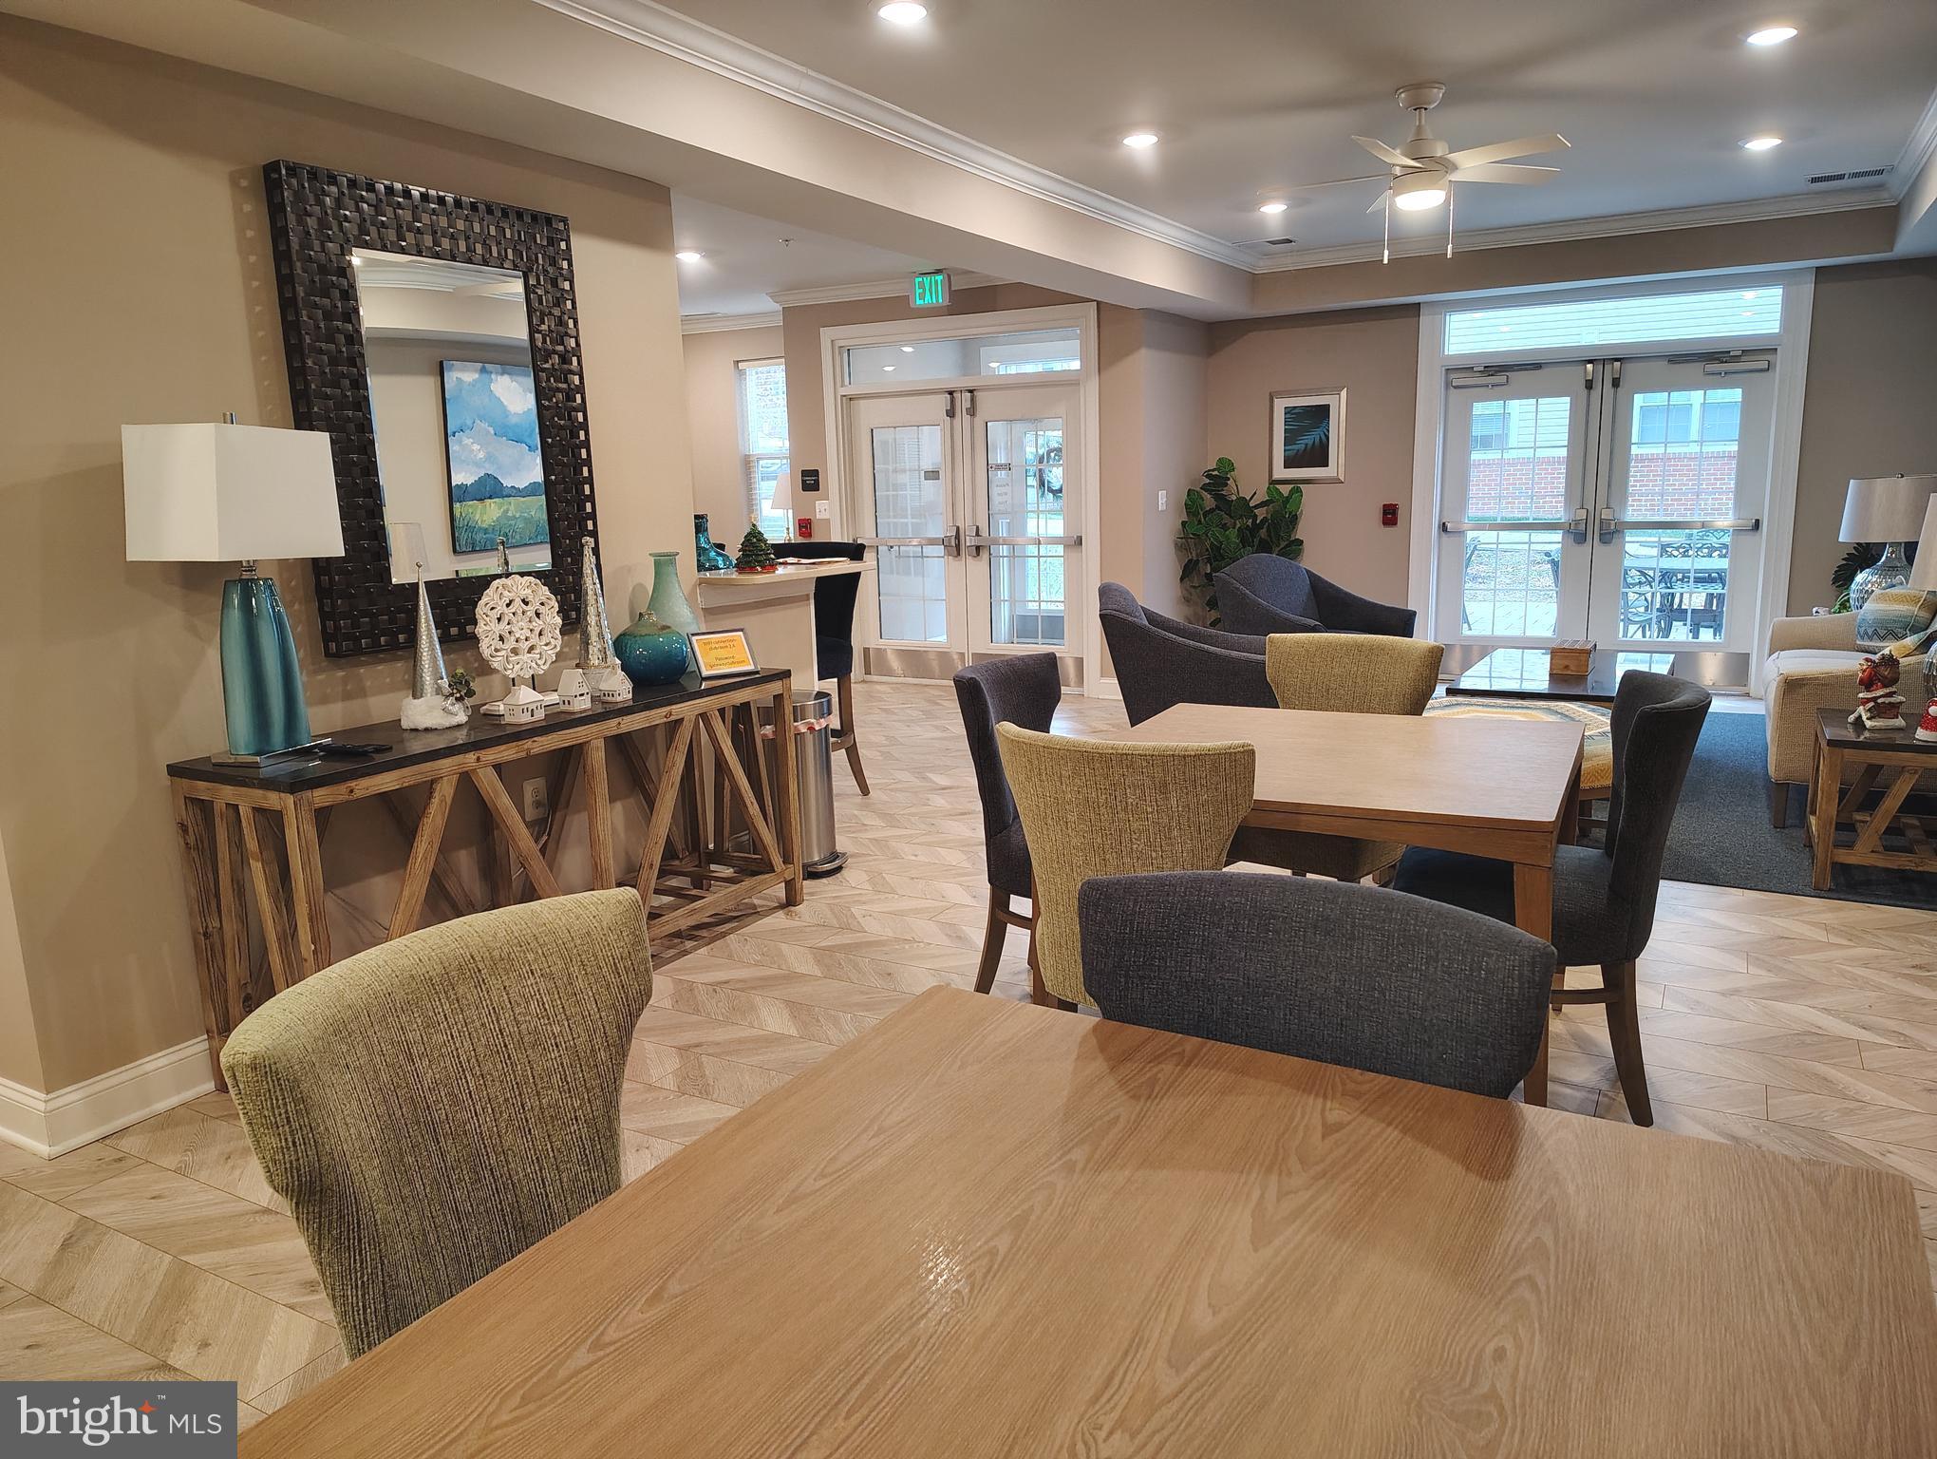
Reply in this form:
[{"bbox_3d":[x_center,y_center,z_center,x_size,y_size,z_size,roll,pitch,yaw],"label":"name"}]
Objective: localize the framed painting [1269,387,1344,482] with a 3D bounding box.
[{"bbox_3d":[2.266,-1.956,9.028,0.510,0.605,0.030,4,12,28],"label":"framed painting"}]

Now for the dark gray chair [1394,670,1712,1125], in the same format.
[{"bbox_3d":[1.328,0.360,3.106,0.630,0.920,0.570,3,11,23],"label":"dark gray chair"}]

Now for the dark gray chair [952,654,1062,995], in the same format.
[{"bbox_3d":[0.325,0.298,3.604,0.620,0.920,0.570,4,12,29],"label":"dark gray chair"}]

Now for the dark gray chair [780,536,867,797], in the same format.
[{"bbox_3d":[-0.758,-0.234,5.943,0.530,1.160,0.600,4,12,28],"label":"dark gray chair"}]

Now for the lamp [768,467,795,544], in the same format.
[{"bbox_3d":[-1.416,-1.706,10.564,0.260,0.700,0.260,4,12,29],"label":"lamp"}]

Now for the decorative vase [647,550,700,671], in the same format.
[{"bbox_3d":[-1.052,-0.414,4.762,0.215,0.412,0.215,4,12,28],"label":"decorative vase"}]

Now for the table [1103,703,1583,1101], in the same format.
[{"bbox_3d":[0.976,0.422,3.697,1.215,0.750,1.200,4,12,27],"label":"table"}]

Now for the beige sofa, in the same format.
[{"bbox_3d":[3.978,-0.197,5.846,0.920,0.860,2.130,4,12,29],"label":"beige sofa"}]

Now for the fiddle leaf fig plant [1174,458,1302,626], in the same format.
[{"bbox_3d":[1.821,-1.081,9.145,0.820,1.520,0.750,4,12,29],"label":"fiddle leaf fig plant"}]

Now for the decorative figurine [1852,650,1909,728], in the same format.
[{"bbox_3d":[3.050,-0.139,4.489,0.155,0.260,0.130,2,11,20],"label":"decorative figurine"}]

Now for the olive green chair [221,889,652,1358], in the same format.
[{"bbox_3d":[-0.377,0.712,1.473,0.640,0.915,0.545,4,12,26],"label":"olive green chair"}]

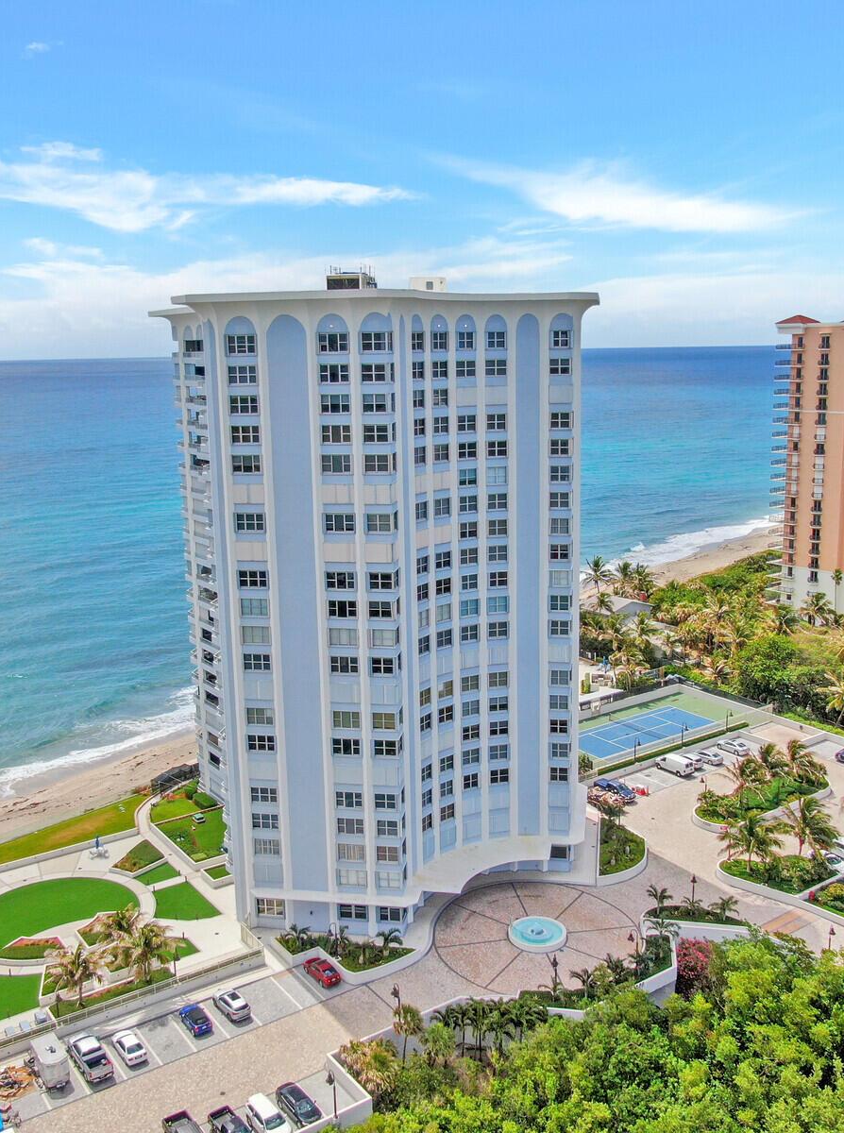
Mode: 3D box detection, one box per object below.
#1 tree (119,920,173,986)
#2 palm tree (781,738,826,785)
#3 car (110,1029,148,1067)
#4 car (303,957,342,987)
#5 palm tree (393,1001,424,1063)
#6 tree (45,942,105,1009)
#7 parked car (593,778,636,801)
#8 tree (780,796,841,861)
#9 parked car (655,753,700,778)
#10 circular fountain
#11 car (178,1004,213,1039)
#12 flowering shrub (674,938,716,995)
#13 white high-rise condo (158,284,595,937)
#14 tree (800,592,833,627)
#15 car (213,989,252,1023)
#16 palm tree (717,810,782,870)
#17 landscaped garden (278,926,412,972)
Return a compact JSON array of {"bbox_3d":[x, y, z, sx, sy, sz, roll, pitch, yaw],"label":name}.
[{"bbox_3d":[-24.530,34.196,92.719,5.000,6.200,5.000,-1,12,0],"label":"tree"},{"bbox_3d":[49.269,25.344,135.404,5.460,6.120,5.460,3,13,20],"label":"palm tree"},{"bbox_3d":[-24.523,39.814,87.435,1.730,1.400,4.450,-9,14,-34],"label":"car"},{"bbox_3d":[-9.658,39.259,101.757,1.800,1.400,4.500,-9,14,-34],"label":"car"},{"bbox_3d":[-1.404,42.153,94.227,2.800,6.850,2.800,-1,12,0],"label":"palm tree"},{"bbox_3d":[-30.106,35.874,91.244,4.980,5.780,4.980,-5,13,-20],"label":"tree"},{"bbox_3d":[24.511,28.177,133.036,1.900,1.650,5.200,-9,14,-33],"label":"parked car"},{"bbox_3d":[42.505,29.059,115.490,6.360,7.220,6.360,3,13,21],"label":"tree"},{"bbox_3d":[34.126,26.323,140.044,2.000,2.050,5.500,-9,14,-33],"label":"parked car"},{"bbox_3d":[11.178,35.519,101.135,5.700,0.800,5.700,-1,12,0],"label":"circular fountain"},{"bbox_3d":[-20.455,40.800,95.075,1.770,1.500,4.300,-9,14,-34],"label":"car"},{"bbox_3d":[26.765,39.658,102.619,4.000,6.850,4.000,-9,14,-34],"label":"flowering shrub"},{"bbox_3d":[-5.994,0.353,119.048,45.000,63.000,44.000,-8,14,-30],"label":"white high-rise condo"},{"bbox_3d":[79.487,8.715,211.334,7.000,7.300,6.800,-1,12,0],"label":"tree"},{"bbox_3d":[-17.449,40.300,96.965,1.840,1.600,4.600,-9,14,-34],"label":"car"},{"bbox_3d":[37.206,30.992,118.255,7.000,7.500,7.000,-1,12,0],"label":"palm tree"},{"bbox_3d":[-8.129,37.464,103.129,14.727,2.700,5.059,1,12,10],"label":"landscaped garden"}]

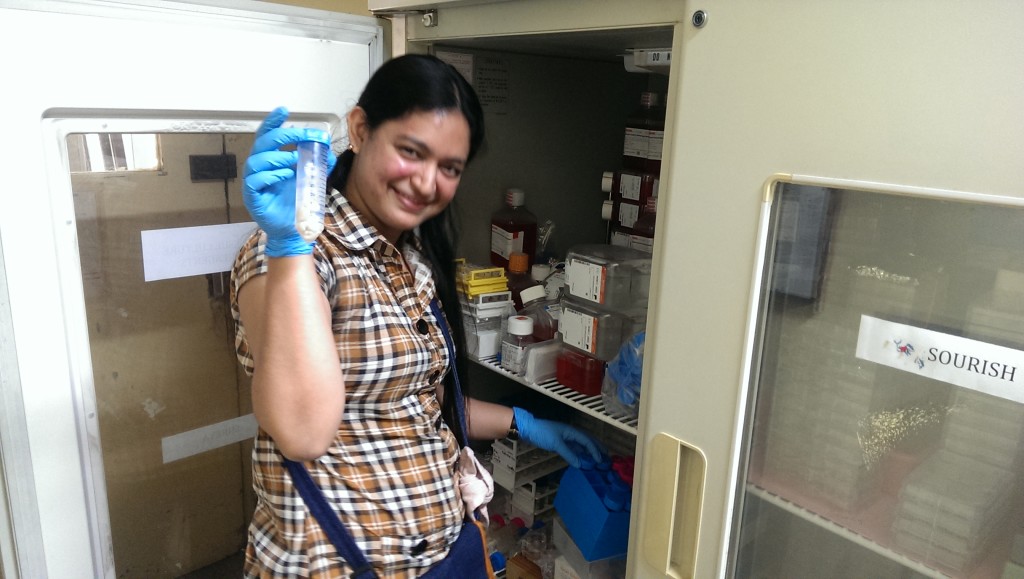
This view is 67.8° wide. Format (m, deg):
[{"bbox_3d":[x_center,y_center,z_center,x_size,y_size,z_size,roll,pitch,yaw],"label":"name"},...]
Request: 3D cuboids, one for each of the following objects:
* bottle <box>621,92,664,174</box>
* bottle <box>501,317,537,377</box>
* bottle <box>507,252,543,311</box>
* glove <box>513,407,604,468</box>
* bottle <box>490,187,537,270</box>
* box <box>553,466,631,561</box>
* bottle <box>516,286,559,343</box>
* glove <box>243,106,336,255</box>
[{"bbox_3d":[0.266,-0.302,1.505,0.074,0.163,0.074,-10,18,-39],"label":"bottle"},{"bbox_3d":[0.015,0.096,1.302,0.052,0.088,0.052,-10,18,-39],"label":"bottle"},{"bbox_3d":[0.011,0.016,1.453,0.074,0.165,0.074,-10,18,-39],"label":"bottle"},{"bbox_3d":[0.074,0.241,1.240,0.152,0.066,0.072,29,6,-19],"label":"glove"},{"bbox_3d":[0.006,-0.120,1.550,0.074,0.165,0.074,-7,17,-33],"label":"bottle"},{"bbox_3d":[0.162,0.360,1.278,0.125,0.086,0.175,-2,15,-16],"label":"box"},{"bbox_3d":[0.053,0.062,1.350,0.062,0.137,0.062,-23,10,-38],"label":"bottle"},{"bbox_3d":[-0.230,-0.111,0.785,0.097,0.152,0.085,-2,15,-15],"label":"glove"}]

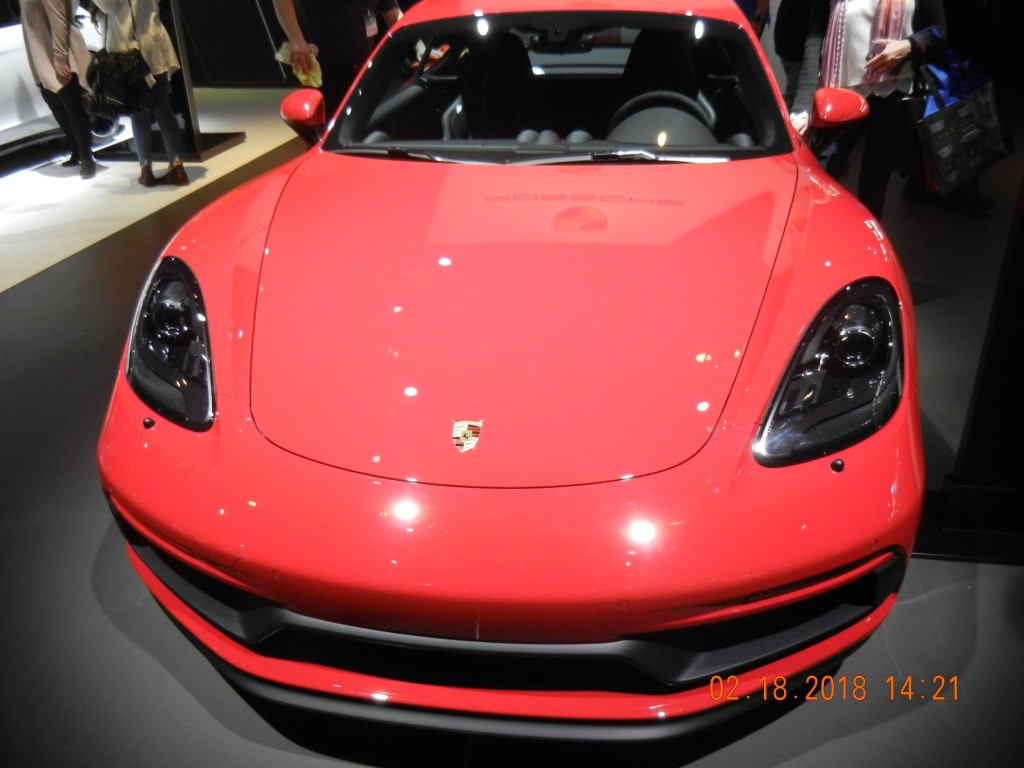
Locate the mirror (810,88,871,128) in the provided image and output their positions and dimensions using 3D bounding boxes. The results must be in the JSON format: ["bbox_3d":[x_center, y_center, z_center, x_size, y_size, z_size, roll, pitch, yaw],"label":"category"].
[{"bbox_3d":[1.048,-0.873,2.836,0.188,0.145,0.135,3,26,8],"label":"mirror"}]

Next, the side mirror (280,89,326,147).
[{"bbox_3d":[-0.721,-0.949,3.098,0.188,0.160,0.135,3,26,8],"label":"side mirror"}]

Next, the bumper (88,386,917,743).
[{"bbox_3d":[-0.077,0.316,1.714,1.730,0.510,0.570,3,26,8],"label":"bumper"}]

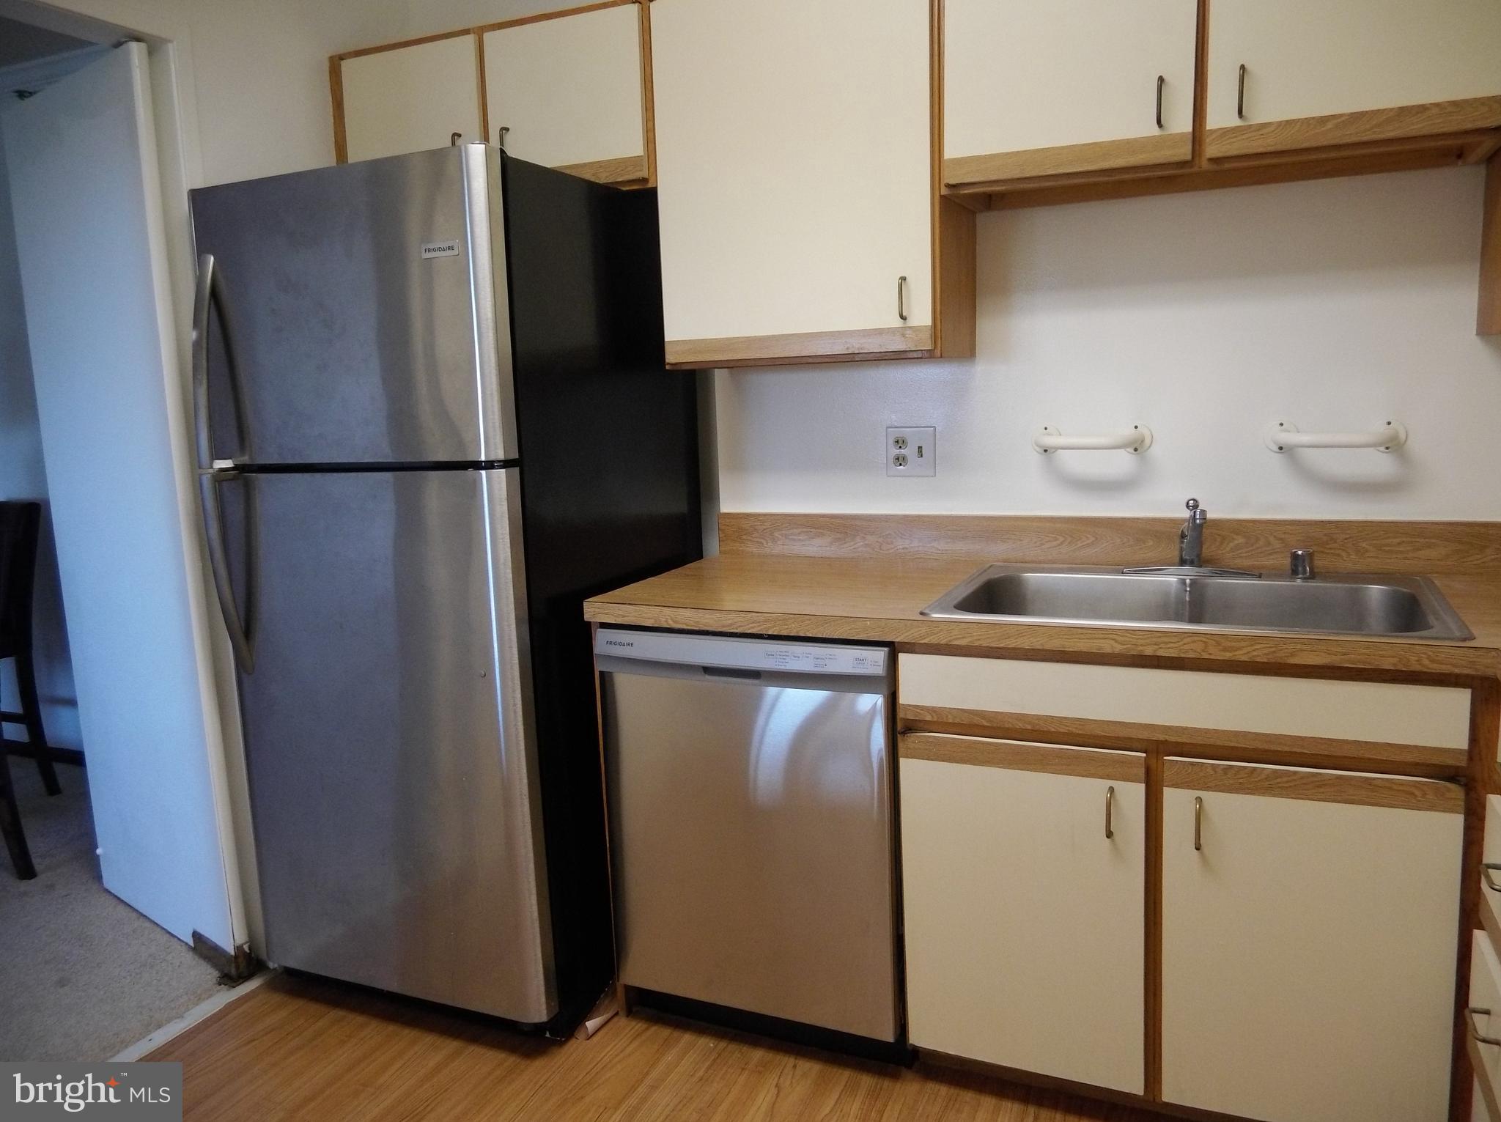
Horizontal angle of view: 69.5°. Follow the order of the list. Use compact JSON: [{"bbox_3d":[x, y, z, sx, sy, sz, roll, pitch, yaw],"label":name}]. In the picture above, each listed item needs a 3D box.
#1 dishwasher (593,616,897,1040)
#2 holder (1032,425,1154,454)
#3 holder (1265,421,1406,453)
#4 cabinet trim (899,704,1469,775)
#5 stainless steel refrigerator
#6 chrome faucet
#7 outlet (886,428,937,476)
[{"bbox_3d":[0.106,0.506,2.363,0.607,0.823,0.600,2,10,25],"label":"dishwasher"},{"bbox_3d":[0.705,-0.250,2.253,0.244,0.062,0.075,2,10,25],"label":"holder"},{"bbox_3d":[1.114,-0.234,2.062,0.244,0.062,0.075,2,10,25],"label":"holder"},{"bbox_3d":[0.654,0.282,1.749,0.851,0.042,0.022,2,10,25],"label":"cabinet trim"},{"bbox_3d":[-0.632,0.059,2.576,0.757,1.769,0.840,1,10,24],"label":"stainless steel refrigerator"},{"bbox_3d":[0.851,-0.044,2.078,0.049,0.145,0.190,0,9,17],"label":"chrome faucet"},{"bbox_3d":[0.364,-0.246,2.454,0.115,0.115,0.009,2,10,25],"label":"outlet"}]

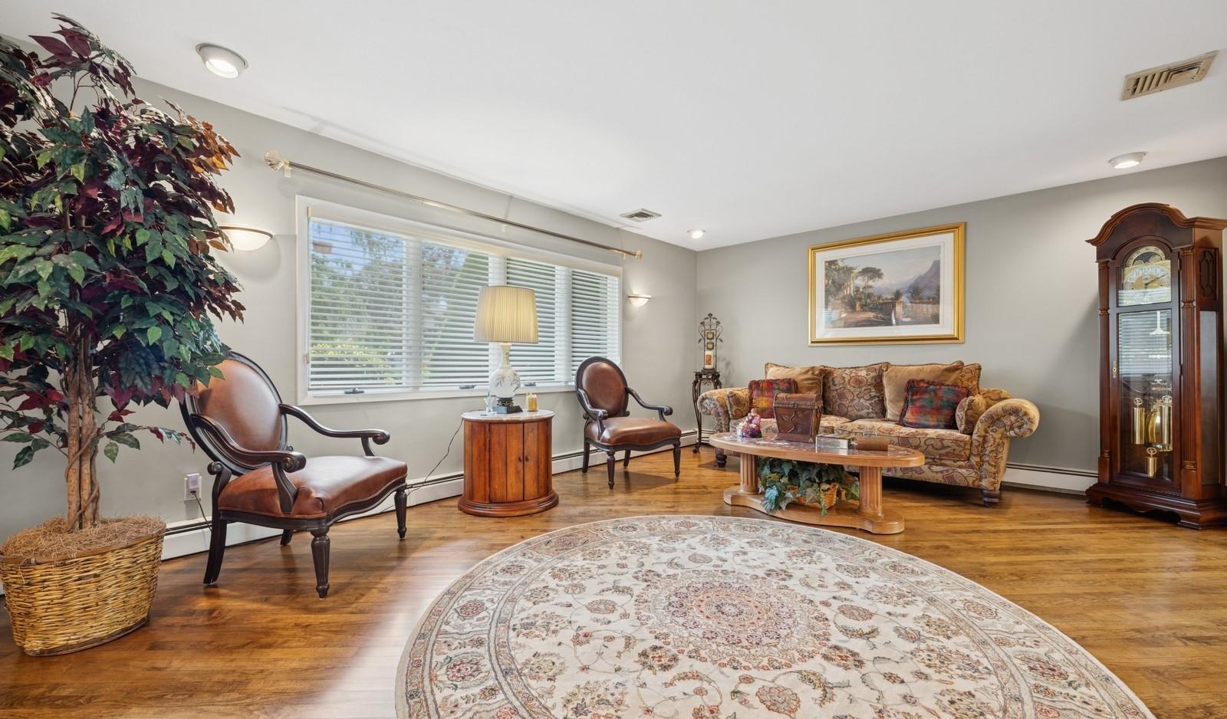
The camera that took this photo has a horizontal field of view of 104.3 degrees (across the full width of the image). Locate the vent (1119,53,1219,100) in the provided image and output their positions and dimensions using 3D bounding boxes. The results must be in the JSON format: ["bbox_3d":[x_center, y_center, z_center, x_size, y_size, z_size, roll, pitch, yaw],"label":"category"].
[{"bbox_3d":[2.690,-1.363,2.326,0.281,0.020,0.315,0,0,43],"label":"vent"}]

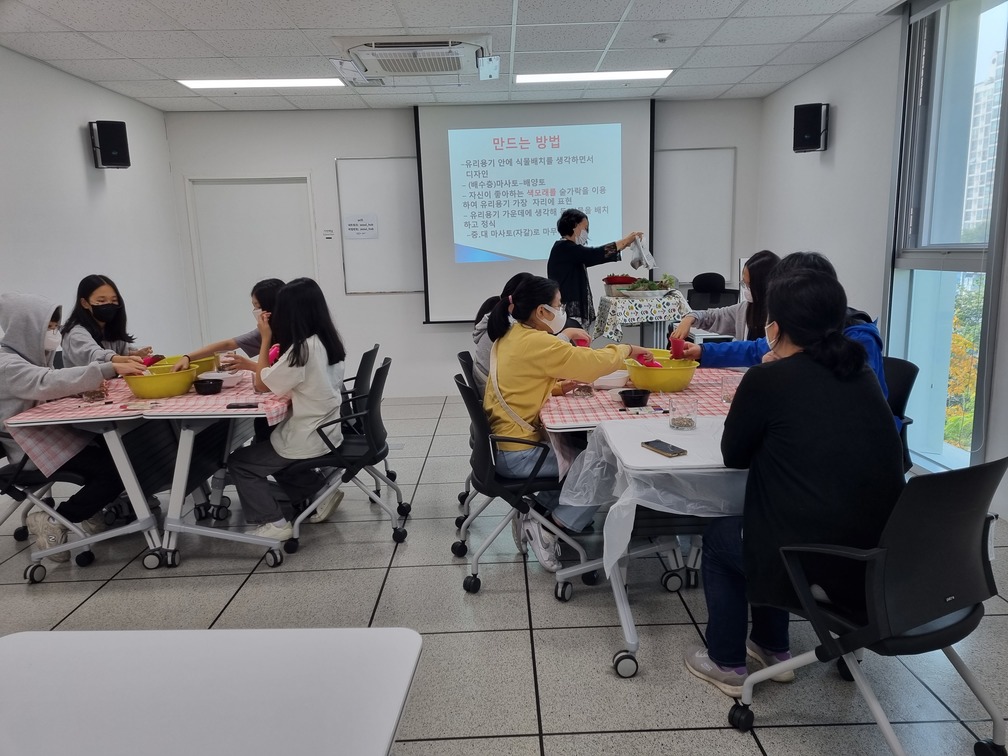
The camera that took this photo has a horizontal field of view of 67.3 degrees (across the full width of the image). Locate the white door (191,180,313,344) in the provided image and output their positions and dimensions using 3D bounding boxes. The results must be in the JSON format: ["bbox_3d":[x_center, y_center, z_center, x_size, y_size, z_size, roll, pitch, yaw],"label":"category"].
[{"bbox_3d":[-2.267,-0.781,7.036,1.080,2.070,0.090,-2,10,0],"label":"white door"}]

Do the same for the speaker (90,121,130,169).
[{"bbox_3d":[-2.849,-1.685,5.495,0.200,0.290,0.190,-10,13,-42],"label":"speaker"}]

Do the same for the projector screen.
[{"bbox_3d":[0.302,-1.472,6.843,2.120,1.910,0.050,-2,10,0],"label":"projector screen"}]

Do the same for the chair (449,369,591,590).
[{"bbox_3d":[0.087,0.399,3.242,0.610,0.870,0.590,-3,10,-7],"label":"chair"}]

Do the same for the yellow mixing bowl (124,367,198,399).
[{"bbox_3d":[-1.674,0.024,3.729,0.332,0.117,0.332,-2,10,0],"label":"yellow mixing bowl"}]

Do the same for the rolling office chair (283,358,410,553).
[{"bbox_3d":[-0.755,0.343,3.694,0.590,0.860,0.570,-2,10,-2],"label":"rolling office chair"}]

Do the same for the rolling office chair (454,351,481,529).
[{"bbox_3d":[0.051,0.287,3.912,0.610,0.870,0.590,-2,10,-2],"label":"rolling office chair"}]

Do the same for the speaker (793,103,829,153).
[{"bbox_3d":[2.185,-1.775,5.357,0.200,0.320,0.180,6,13,39],"label":"speaker"}]

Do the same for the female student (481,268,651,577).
[{"bbox_3d":[0.273,0.203,3.152,0.740,1.260,0.500,-3,10,-9],"label":"female student"}]

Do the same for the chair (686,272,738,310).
[{"bbox_3d":[1.769,-0.316,6.405,0.640,1.120,0.640,1,10,17],"label":"chair"}]

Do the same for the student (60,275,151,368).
[{"bbox_3d":[-2.125,0.098,4.086,0.730,1.290,0.510,1,10,17],"label":"student"}]

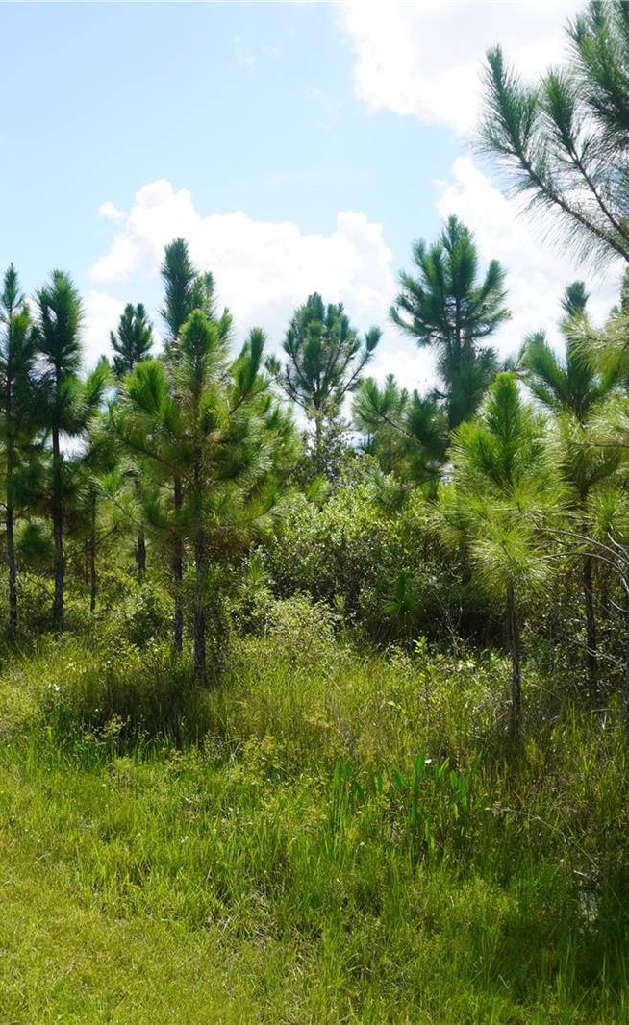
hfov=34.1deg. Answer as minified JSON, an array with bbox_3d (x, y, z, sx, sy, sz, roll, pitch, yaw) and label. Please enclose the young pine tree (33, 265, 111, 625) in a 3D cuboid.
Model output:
[{"bbox_3d":[-4.100,-1.020,17.200,1.250,6.050,1.250,0,-2,0],"label":"young pine tree"}]

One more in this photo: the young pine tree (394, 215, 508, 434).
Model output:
[{"bbox_3d":[2.010,-1.170,15.000,1.750,6.300,1.750,0,-2,0],"label":"young pine tree"}]

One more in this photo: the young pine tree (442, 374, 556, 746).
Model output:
[{"bbox_3d":[1.385,0.383,7.600,0.860,2.860,0.860,0,-2,0],"label":"young pine tree"}]

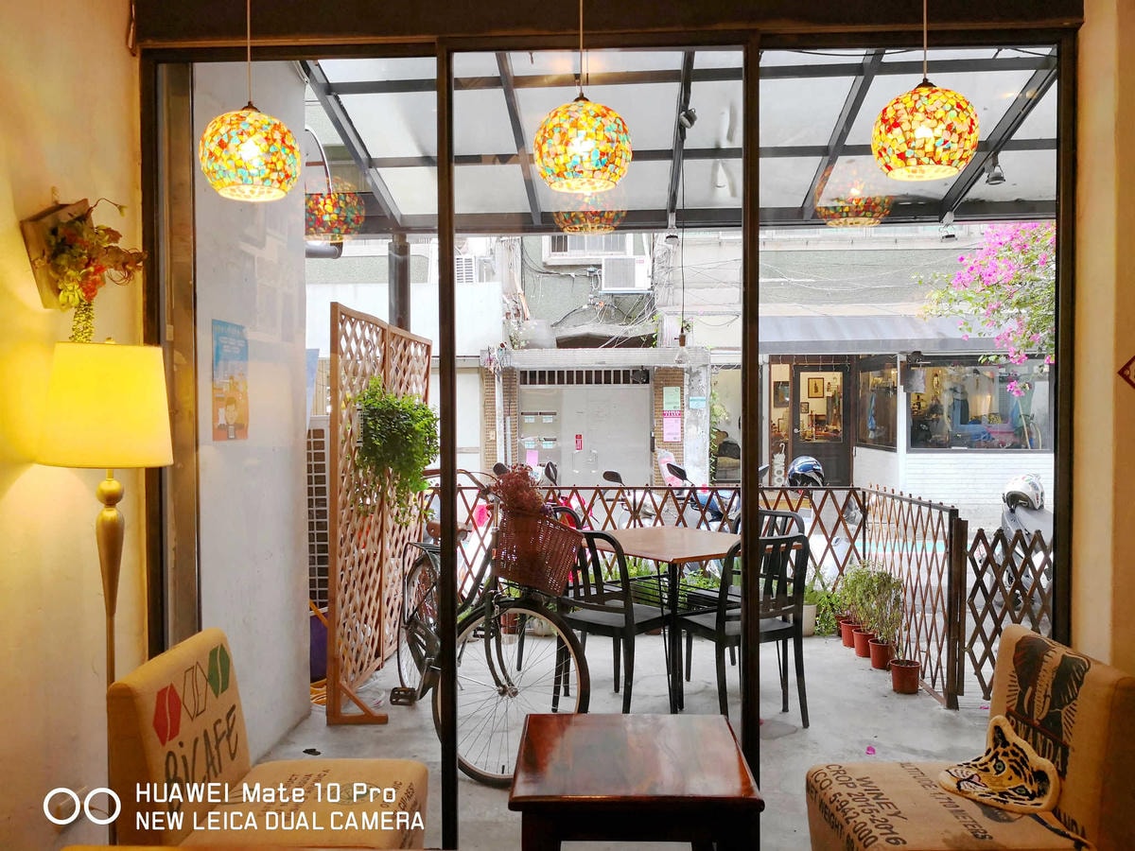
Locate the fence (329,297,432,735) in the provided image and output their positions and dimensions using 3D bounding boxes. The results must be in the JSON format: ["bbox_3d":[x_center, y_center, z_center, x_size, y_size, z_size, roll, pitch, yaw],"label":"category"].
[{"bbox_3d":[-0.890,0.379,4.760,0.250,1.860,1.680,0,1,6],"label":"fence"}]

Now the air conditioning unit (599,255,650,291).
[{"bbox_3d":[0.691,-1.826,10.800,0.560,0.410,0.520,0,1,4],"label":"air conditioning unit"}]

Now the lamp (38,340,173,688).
[{"bbox_3d":[-1.216,0.573,2.350,0.360,1.585,0.360,0,1,-6],"label":"lamp"}]

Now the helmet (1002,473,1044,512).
[{"bbox_3d":[3.096,0.432,6.000,0.250,0.250,0.290,1,2,35],"label":"helmet"}]

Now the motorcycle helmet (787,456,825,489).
[{"bbox_3d":[1.726,0.343,6.400,0.250,0.250,0.280,1,1,30],"label":"motorcycle helmet"}]

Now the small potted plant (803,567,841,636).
[{"bbox_3d":[1.526,1.071,5.400,0.260,0.430,0.250,0,1,5],"label":"small potted plant"}]

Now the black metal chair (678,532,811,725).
[{"bbox_3d":[0.770,0.889,4.030,0.420,0.860,0.500,-1,1,-22],"label":"black metal chair"}]

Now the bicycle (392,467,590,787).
[{"bbox_3d":[-0.480,0.768,3.830,0.580,1.120,1.750,-1,1,-30],"label":"bicycle"}]

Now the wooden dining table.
[{"bbox_3d":[0.530,0.944,4.310,0.800,0.740,0.800,-1,2,-37],"label":"wooden dining table"}]

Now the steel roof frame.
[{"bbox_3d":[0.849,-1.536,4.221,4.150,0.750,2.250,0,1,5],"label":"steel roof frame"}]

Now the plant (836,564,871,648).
[{"bbox_3d":[1.675,1.050,5.200,0.220,0.480,0.220,0,1,5],"label":"plant"}]

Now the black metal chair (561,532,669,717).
[{"bbox_3d":[0.235,0.889,4.110,0.420,0.860,0.500,1,2,38],"label":"black metal chair"}]

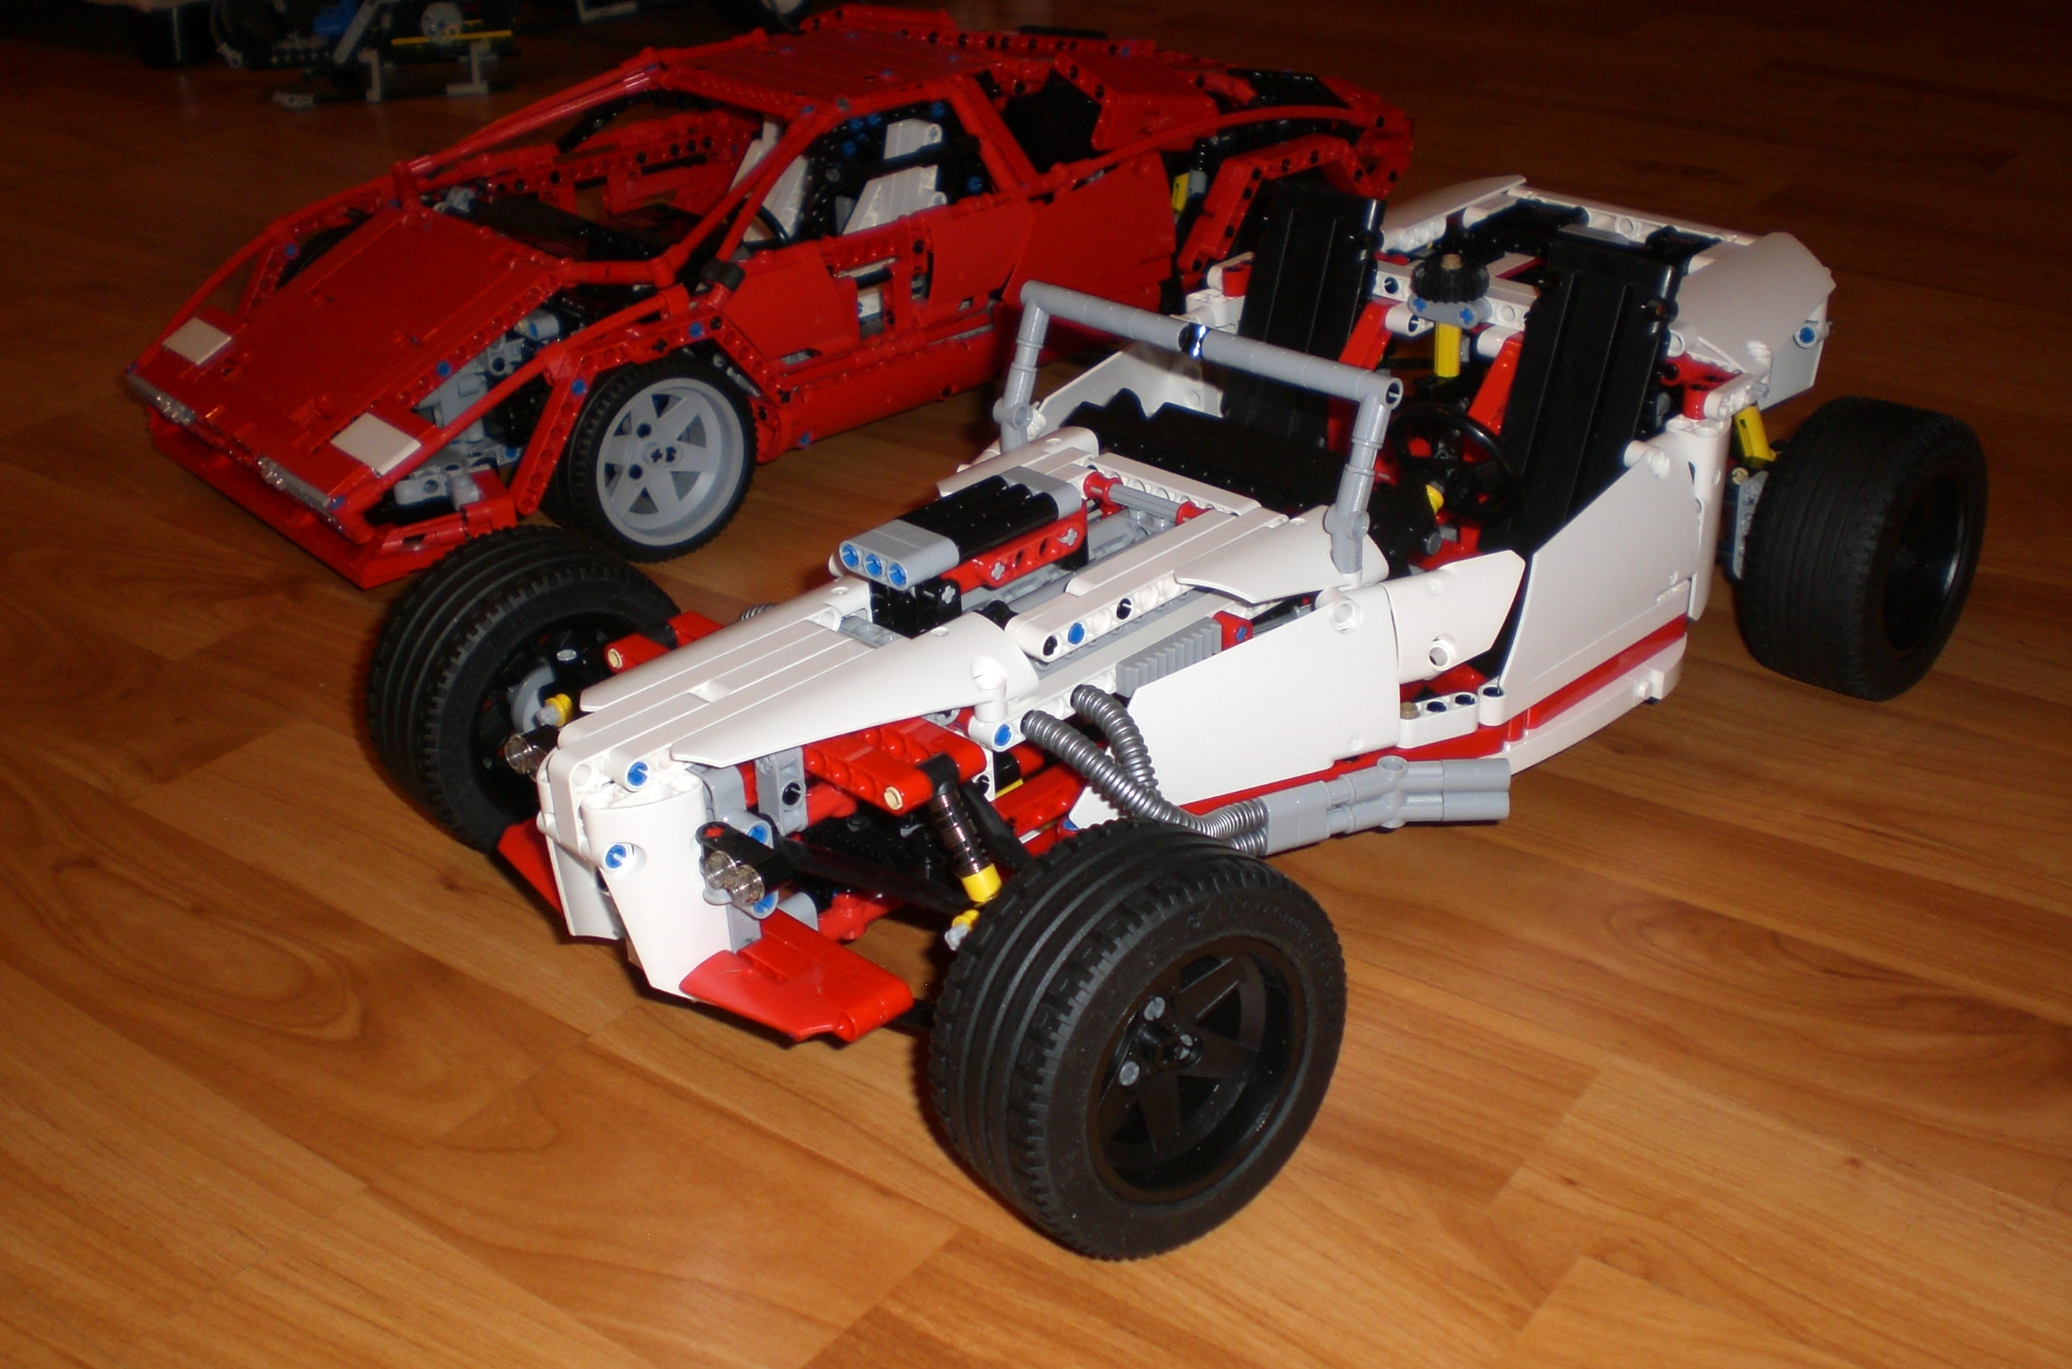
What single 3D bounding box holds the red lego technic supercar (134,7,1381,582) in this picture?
[{"bbox_3d":[-0.090,-0.178,0.873,0.463,0.123,0.248,-22,34,-34],"label":"red lego technic supercar"}]

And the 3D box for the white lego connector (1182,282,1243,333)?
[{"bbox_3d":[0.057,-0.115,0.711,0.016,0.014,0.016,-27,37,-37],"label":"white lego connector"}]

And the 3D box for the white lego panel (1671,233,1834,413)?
[{"bbox_3d":[0.202,-0.101,0.638,0.064,0.034,0.030,-26,36,-38],"label":"white lego panel"}]

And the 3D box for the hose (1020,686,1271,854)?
[{"bbox_3d":[0.029,0.021,0.528,0.064,0.050,0.023,-14,30,-23],"label":"hose"}]

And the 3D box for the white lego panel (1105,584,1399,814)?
[{"bbox_3d":[0.048,0.003,0.538,0.088,0.046,0.013,-13,30,-20],"label":"white lego panel"}]

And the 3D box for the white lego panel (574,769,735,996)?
[{"bbox_3d":[-0.076,0.043,0.463,0.015,0.051,0.022,-26,36,-38],"label":"white lego panel"}]

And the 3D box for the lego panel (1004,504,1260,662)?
[{"bbox_3d":[0.026,-0.025,0.536,0.088,0.010,0.017,-26,36,-38],"label":"lego panel"}]

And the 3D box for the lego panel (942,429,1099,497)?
[{"bbox_3d":[-0.007,-0.053,0.600,0.057,0.018,0.021,-26,37,-38],"label":"lego panel"}]

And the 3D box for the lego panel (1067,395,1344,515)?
[{"bbox_3d":[0.055,-0.060,0.582,0.036,0.016,0.090,-26,36,-38],"label":"lego panel"}]

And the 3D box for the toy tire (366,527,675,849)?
[{"bbox_3d":[-0.128,0.003,0.587,0.082,0.082,0.038,-24,36,-36],"label":"toy tire"}]

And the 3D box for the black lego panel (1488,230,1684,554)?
[{"bbox_3d":[0.146,-0.071,0.611,0.039,0.089,0.010,24,20,39],"label":"black lego panel"}]

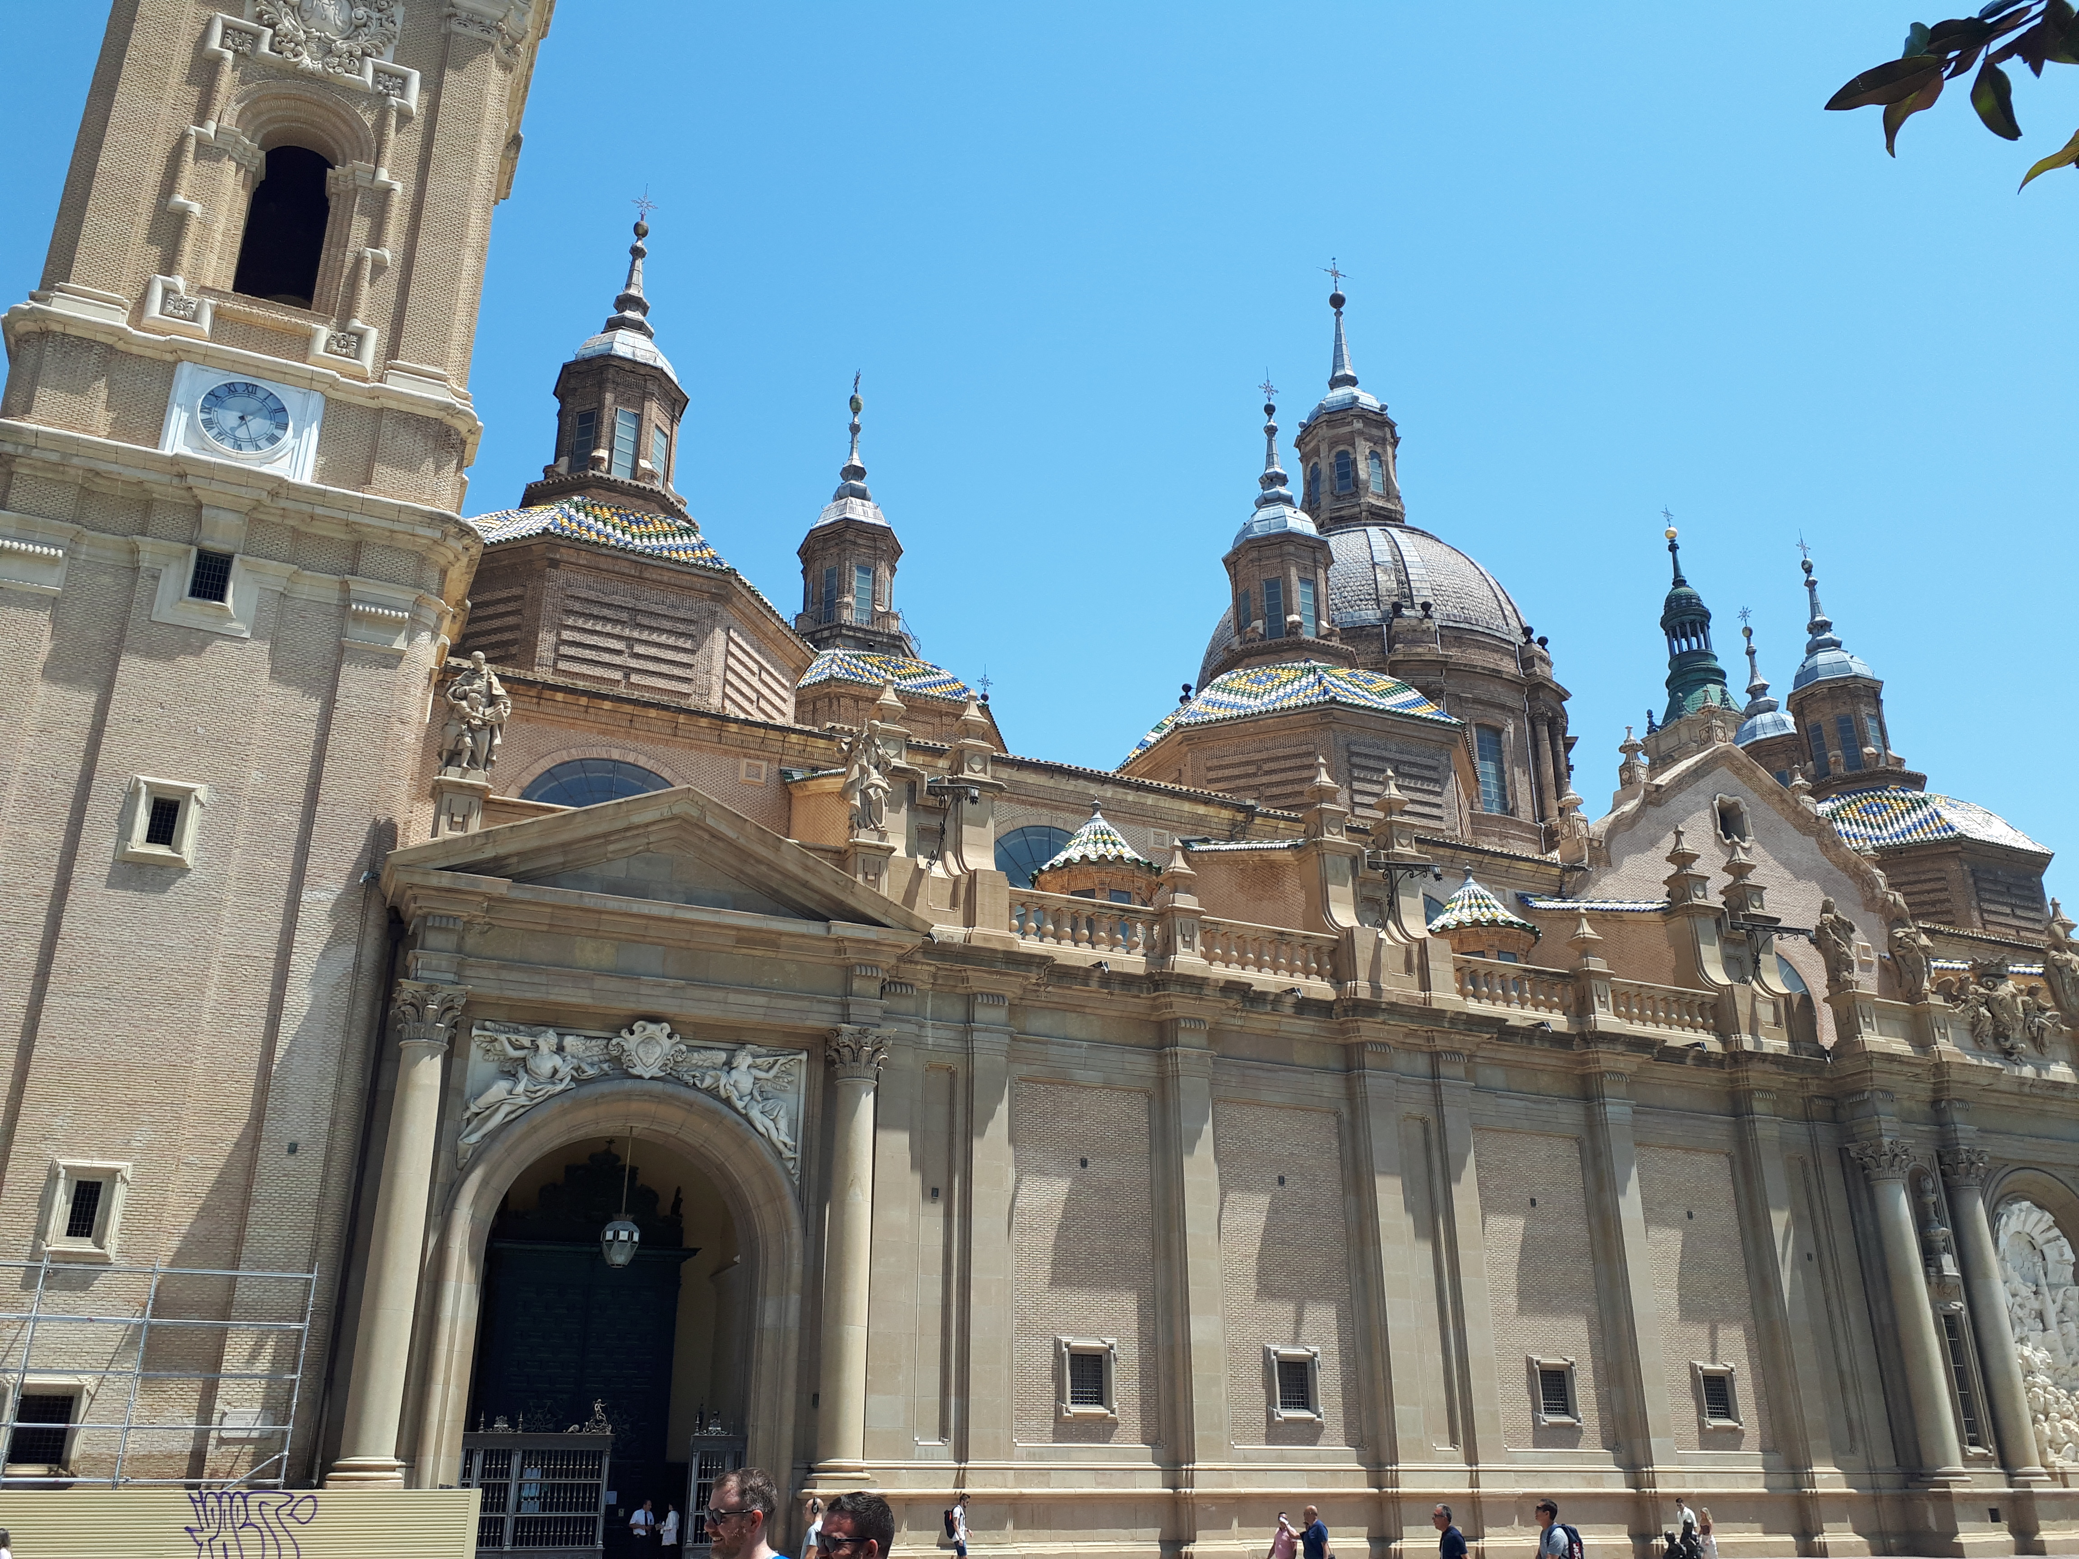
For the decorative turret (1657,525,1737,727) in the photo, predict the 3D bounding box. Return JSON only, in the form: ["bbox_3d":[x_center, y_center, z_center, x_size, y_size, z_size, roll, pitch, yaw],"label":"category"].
[{"bbox_3d":[65.186,-16.183,163.894,7.000,23.300,7.000,10,-25,-22],"label":"decorative turret"}]

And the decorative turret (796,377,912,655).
[{"bbox_3d":[-10.020,-13.966,88.296,6.400,19.300,6.400,10,-25,-22],"label":"decorative turret"}]

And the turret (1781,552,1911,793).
[{"bbox_3d":[45.194,-6.444,92.877,5.400,16.200,5.400,10,-25,-22],"label":"turret"}]

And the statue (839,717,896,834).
[{"bbox_3d":[-4.682,-0.088,44.456,1.500,3.300,1.250,10,-25,-22],"label":"statue"}]

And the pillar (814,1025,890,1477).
[{"bbox_3d":[-4.406,10.708,37.813,1.550,10.150,1.550,10,-25,-22],"label":"pillar"}]

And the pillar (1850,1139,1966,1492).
[{"bbox_3d":[27.040,16.387,50.551,1.600,10.200,1.600,10,-25,-22],"label":"pillar"}]

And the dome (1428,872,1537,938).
[{"bbox_3d":[15.185,4.502,56.034,3.900,2.900,3.900,10,-25,-22],"label":"dome"}]

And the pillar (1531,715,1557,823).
[{"bbox_3d":[28.473,-0.677,91.361,0.950,7.000,0.950,10,-25,-22],"label":"pillar"}]

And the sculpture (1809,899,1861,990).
[{"bbox_3d":[28.165,5.834,57.813,1.500,3.400,1.250,10,-25,-22],"label":"sculpture"}]

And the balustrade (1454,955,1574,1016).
[{"bbox_3d":[15.109,6.612,51.636,4.900,1.500,0.500,10,-25,-22],"label":"balustrade"}]

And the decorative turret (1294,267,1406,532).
[{"bbox_3d":[21.027,-26.371,111.523,6.900,22.200,6.900,10,-25,-22],"label":"decorative turret"}]

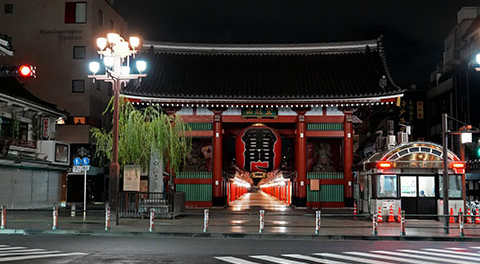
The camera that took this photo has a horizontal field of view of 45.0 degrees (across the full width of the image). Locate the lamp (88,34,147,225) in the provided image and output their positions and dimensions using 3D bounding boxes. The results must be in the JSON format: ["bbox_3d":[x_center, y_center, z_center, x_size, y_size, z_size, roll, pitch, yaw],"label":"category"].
[{"bbox_3d":[-4.799,-0.158,22.724,2.400,7.490,2.400,-1,-6,6],"label":"lamp"}]

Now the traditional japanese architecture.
[{"bbox_3d":[1.462,-0.840,40.777,17.400,11.870,10.800,0,-6,2],"label":"traditional japanese architecture"}]

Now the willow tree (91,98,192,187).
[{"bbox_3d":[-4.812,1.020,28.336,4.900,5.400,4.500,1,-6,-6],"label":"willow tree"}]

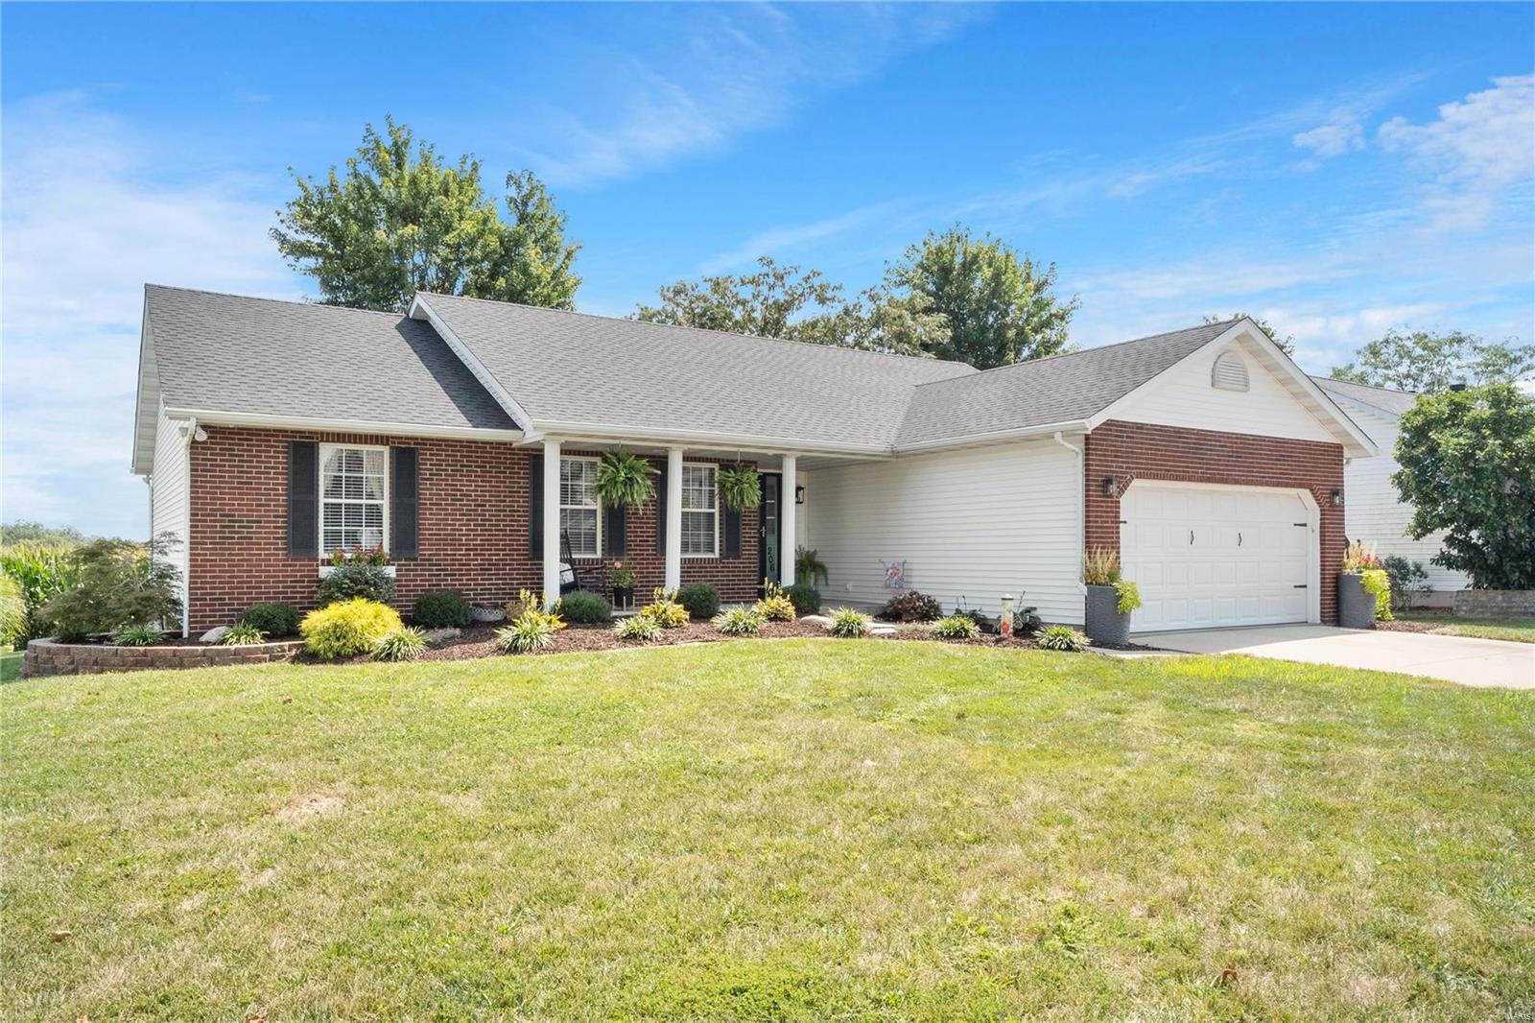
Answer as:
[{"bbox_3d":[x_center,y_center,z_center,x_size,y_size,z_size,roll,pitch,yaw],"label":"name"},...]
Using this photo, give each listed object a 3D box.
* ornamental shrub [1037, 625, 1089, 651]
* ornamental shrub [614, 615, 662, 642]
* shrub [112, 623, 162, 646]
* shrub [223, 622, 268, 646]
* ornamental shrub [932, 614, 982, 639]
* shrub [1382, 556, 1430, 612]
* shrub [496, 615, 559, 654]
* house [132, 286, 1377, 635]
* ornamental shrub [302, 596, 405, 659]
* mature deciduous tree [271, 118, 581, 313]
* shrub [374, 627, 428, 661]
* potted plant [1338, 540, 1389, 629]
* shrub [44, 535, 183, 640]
[{"bbox_3d":[3.583,1.506,12.406,0.640,0.300,0.620,-1,-2,16],"label":"ornamental shrub"},{"bbox_3d":[-1.576,1.418,12.505,0.580,0.270,0.570,0,-2,-7],"label":"ornamental shrub"},{"bbox_3d":[-6.838,1.334,11.095,0.480,0.248,0.460,2,-3,-32],"label":"shrub"},{"bbox_3d":[-6.039,1.377,11.805,0.520,0.260,0.520,1,-3,-27],"label":"shrub"},{"bbox_3d":[2.437,1.491,13.193,0.610,0.322,0.580,0,-2,10],"label":"ornamental shrub"},{"bbox_3d":[12.057,1.327,19.322,0.950,1.100,0.900,-2,-3,32],"label":"shrub"},{"bbox_3d":[-2.694,1.349,11.407,0.680,0.360,0.650,0,-2,-13],"label":"shrub"},{"bbox_3d":[-1.191,-0.936,18.737,17.230,5.720,15.400,1,-3,-34],"label":"house"},{"bbox_3d":[-4.611,1.283,11.336,1.060,0.639,1.000,1,-3,-22],"label":"ornamental shrub"},{"bbox_3d":[-10.340,-4.715,31.006,9.400,14.385,9.200,1,-2,-19],"label":"mature deciduous tree"},{"bbox_3d":[-3.886,1.404,10.842,0.530,0.355,0.520,1,-3,-20],"label":"shrub"},{"bbox_3d":[9.488,1.155,16.270,0.700,1.395,0.620,2,-3,-33],"label":"potted plant"},{"bbox_3d":[-7.773,0.885,12.174,1.500,1.227,1.400,2,-3,-32],"label":"shrub"}]

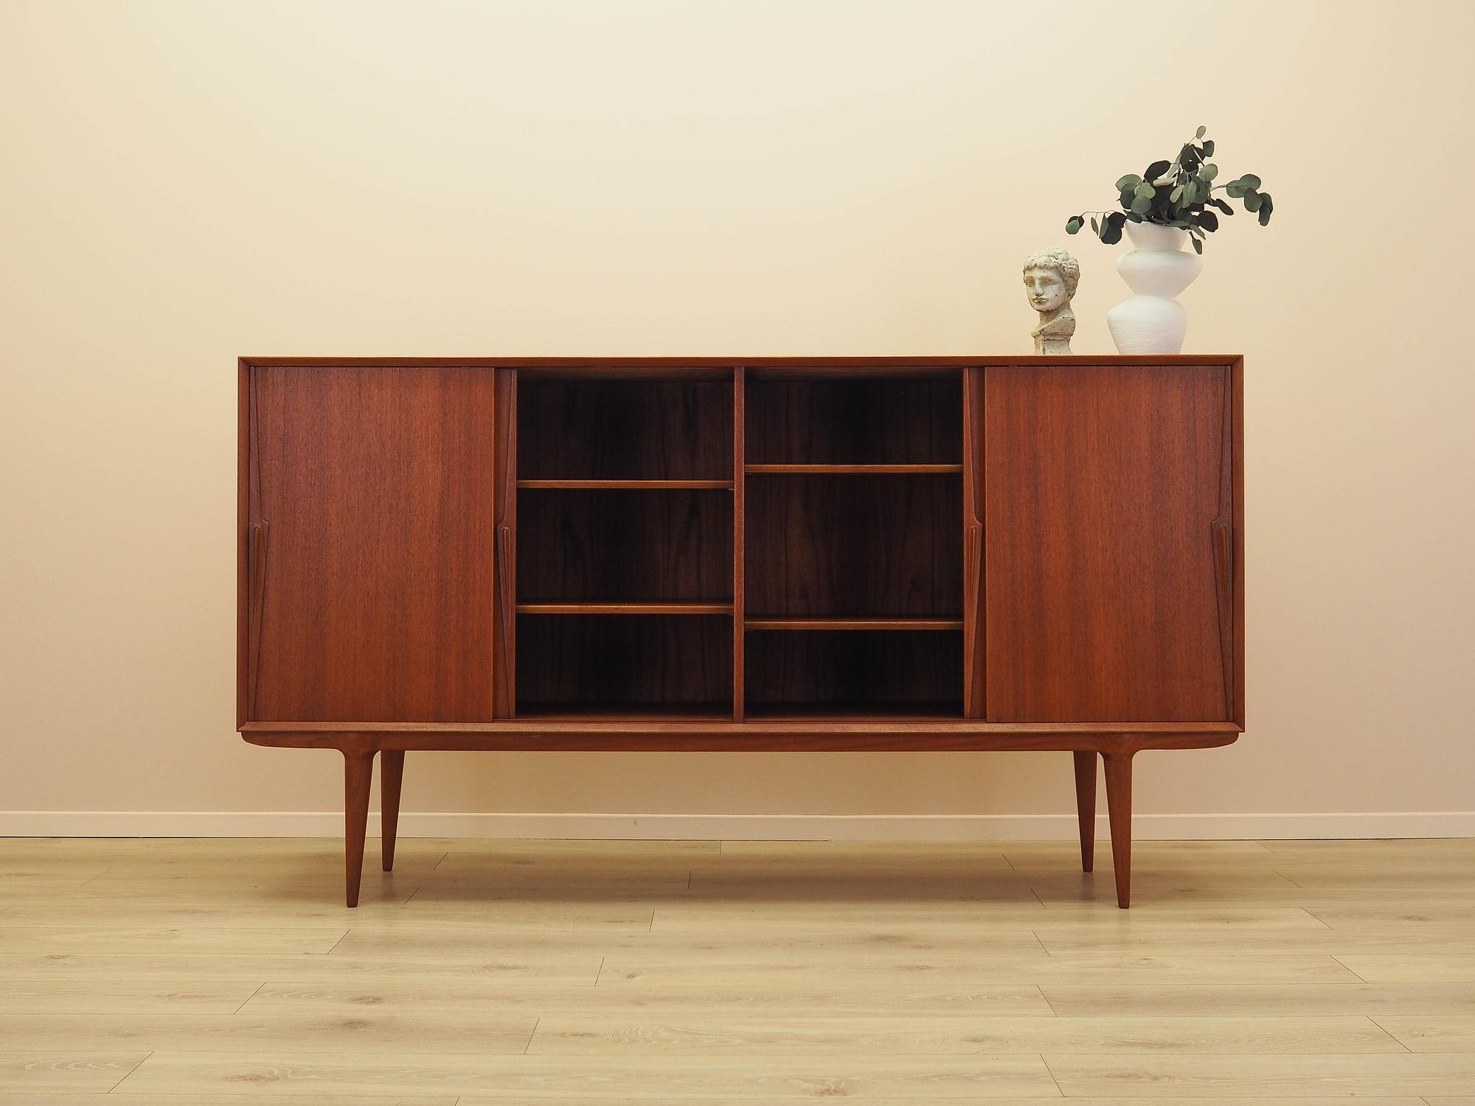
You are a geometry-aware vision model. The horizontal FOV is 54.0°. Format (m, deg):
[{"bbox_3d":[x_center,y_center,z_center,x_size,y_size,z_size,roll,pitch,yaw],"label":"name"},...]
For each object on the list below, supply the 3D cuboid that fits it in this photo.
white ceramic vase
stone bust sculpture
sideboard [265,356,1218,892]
[{"bbox_3d":[0.883,-0.547,3.059,0.196,0.313,0.190,0,1,0],"label":"white ceramic vase"},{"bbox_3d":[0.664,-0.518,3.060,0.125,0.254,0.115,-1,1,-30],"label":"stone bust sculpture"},{"bbox_3d":[0.007,0.159,3.083,2.000,1.100,0.410,0,1,0],"label":"sideboard"}]

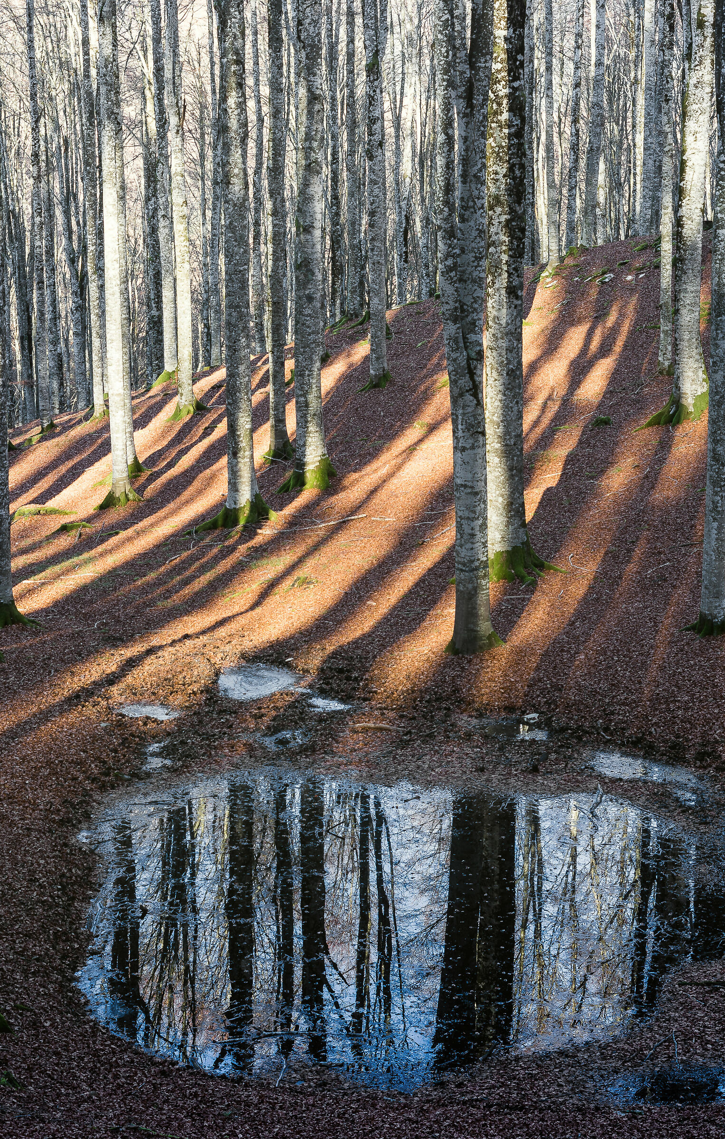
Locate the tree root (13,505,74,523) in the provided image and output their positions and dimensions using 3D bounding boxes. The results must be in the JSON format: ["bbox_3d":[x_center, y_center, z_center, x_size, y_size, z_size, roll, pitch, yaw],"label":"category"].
[{"bbox_3d":[-5.489,-0.963,40.689,1.086,0.211,0.450,-2,12,-8],"label":"tree root"}]

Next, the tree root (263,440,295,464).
[{"bbox_3d":[-1.555,-2.191,44.006,0.579,0.380,0.550,0,12,-2],"label":"tree root"}]

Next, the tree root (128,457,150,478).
[{"bbox_3d":[-5.110,-2.280,53.000,0.800,0.420,0.700,0,10,0],"label":"tree root"}]

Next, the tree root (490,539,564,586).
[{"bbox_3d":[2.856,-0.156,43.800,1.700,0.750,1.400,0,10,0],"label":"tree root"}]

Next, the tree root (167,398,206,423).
[{"bbox_3d":[-4.380,-3.979,59.000,1.000,0.520,0.850,0,10,0],"label":"tree root"}]

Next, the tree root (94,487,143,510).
[{"bbox_3d":[-4.260,-1.238,41.448,0.841,0.275,0.750,-1,12,-6],"label":"tree root"}]

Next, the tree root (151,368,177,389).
[{"bbox_3d":[-5.245,-5.077,63.000,0.800,0.500,0.720,0,10,0],"label":"tree root"}]

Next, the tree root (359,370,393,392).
[{"bbox_3d":[0.327,-4.779,60.000,0.860,0.500,0.720,0,10,0],"label":"tree root"}]

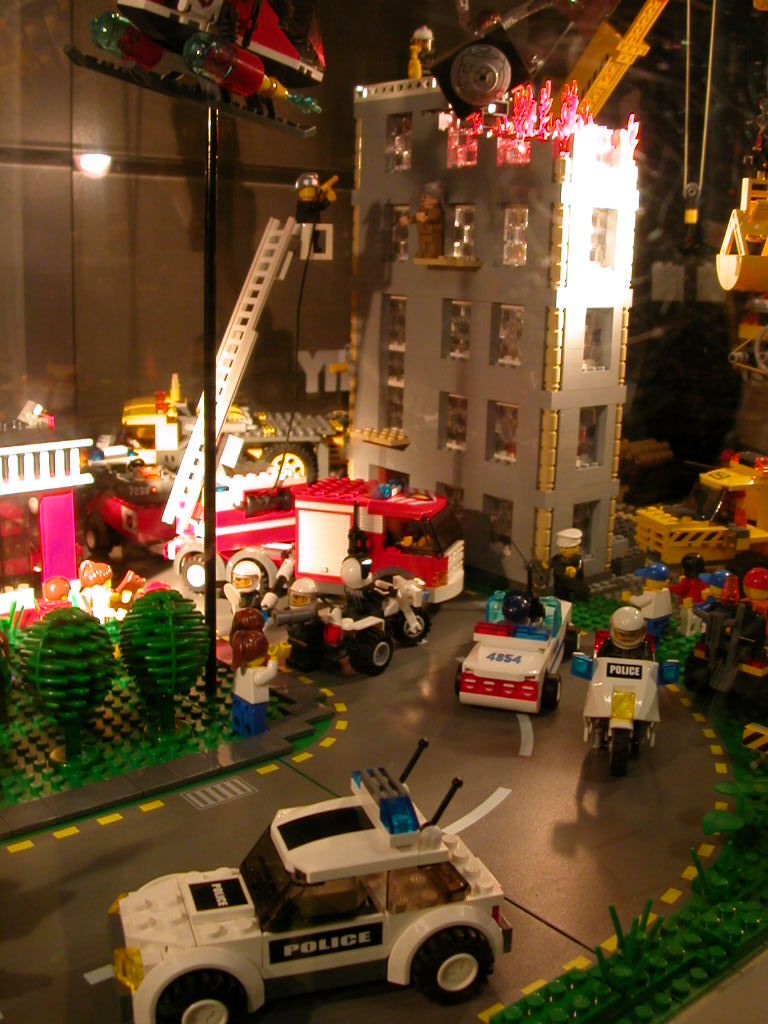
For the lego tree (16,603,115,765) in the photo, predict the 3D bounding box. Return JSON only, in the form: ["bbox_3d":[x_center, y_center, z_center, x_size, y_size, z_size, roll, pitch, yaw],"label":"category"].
[{"bbox_3d":[-0.115,0.067,0.401,0.036,0.061,0.036,2,13,0],"label":"lego tree"}]

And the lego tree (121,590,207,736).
[{"bbox_3d":[-0.085,0.061,0.428,0.036,0.061,0.036,2,13,0],"label":"lego tree"}]

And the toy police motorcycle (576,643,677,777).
[{"bbox_3d":[0.093,0.073,0.433,0.041,0.043,0.063,4,13,8],"label":"toy police motorcycle"}]

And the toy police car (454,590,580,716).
[{"bbox_3d":[0.064,0.057,0.504,0.045,0.040,0.104,6,14,16],"label":"toy police car"}]

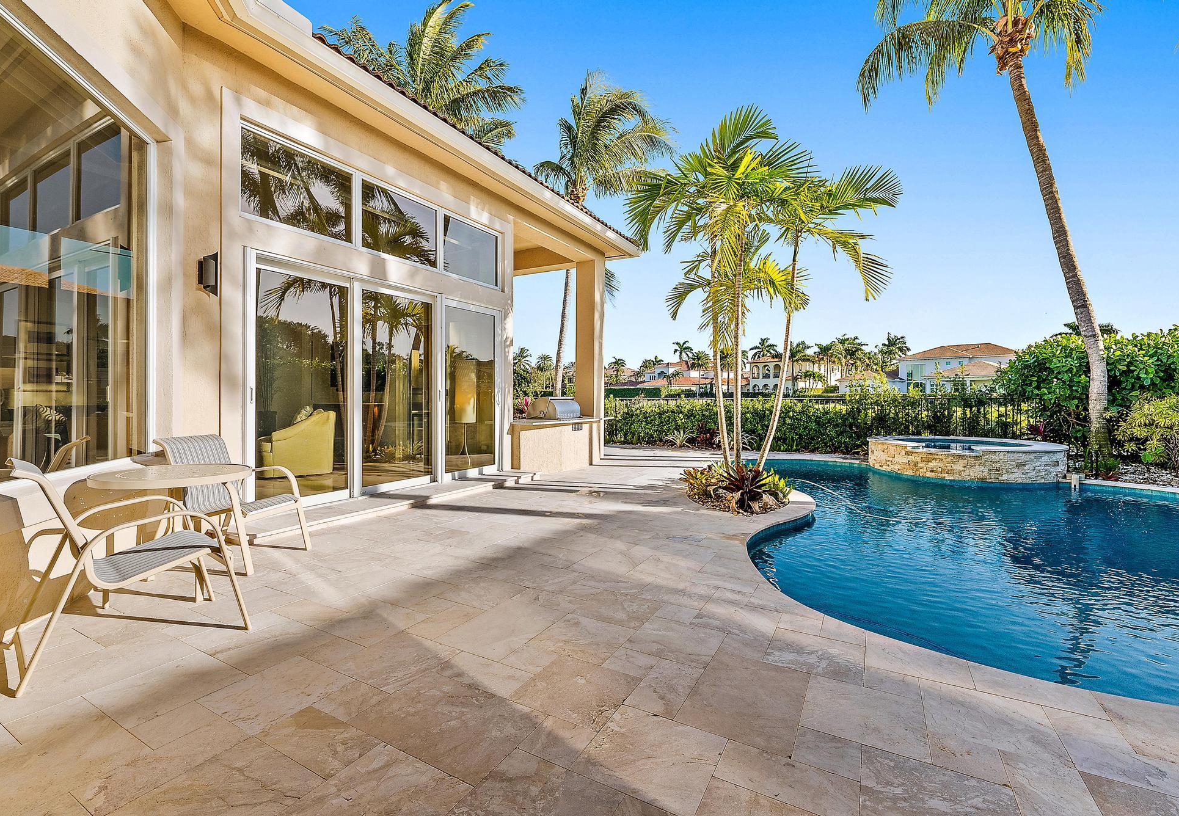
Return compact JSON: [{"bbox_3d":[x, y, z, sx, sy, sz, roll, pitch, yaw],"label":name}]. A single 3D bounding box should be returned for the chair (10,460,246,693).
[{"bbox_3d":[-2.171,0.668,2.269,0.630,0.870,0.780,1,1,41],"label":"chair"}]

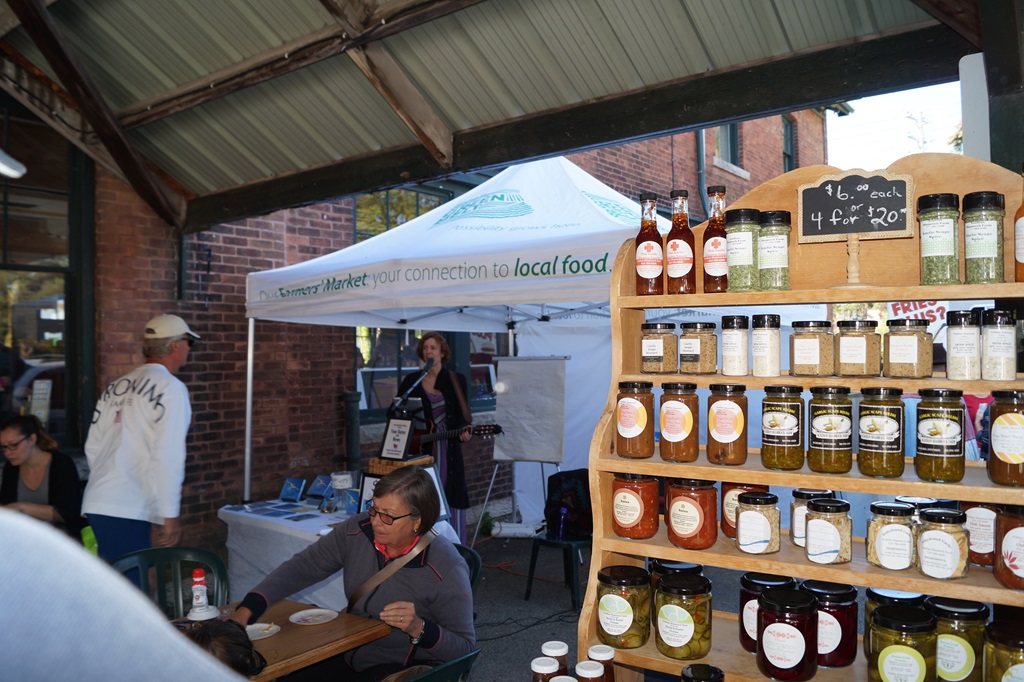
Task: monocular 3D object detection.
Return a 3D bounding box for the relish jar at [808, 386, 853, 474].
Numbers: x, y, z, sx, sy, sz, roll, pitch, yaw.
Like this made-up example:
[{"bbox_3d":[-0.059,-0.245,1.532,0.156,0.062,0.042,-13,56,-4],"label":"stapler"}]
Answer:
[{"bbox_3d":[0.450,0.126,1.085,0.060,0.118,0.060,0,0,20],"label":"relish jar"}]

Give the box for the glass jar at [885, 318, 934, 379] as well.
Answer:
[{"bbox_3d":[0.593,0.012,1.147,0.066,0.086,0.059,0,-1,40],"label":"glass jar"}]

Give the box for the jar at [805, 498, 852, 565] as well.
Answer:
[{"bbox_3d":[0.457,0.275,1.106,0.067,0.083,0.062,0,0,38],"label":"jar"}]

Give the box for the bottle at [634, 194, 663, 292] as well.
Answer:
[{"bbox_3d":[0.236,-0.166,1.314,0.046,0.173,0.046,0,0,12],"label":"bottle"}]

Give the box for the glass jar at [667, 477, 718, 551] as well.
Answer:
[{"bbox_3d":[0.290,0.277,1.234,0.077,0.098,0.077,0,-1,0],"label":"glass jar"}]

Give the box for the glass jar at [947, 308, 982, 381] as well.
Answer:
[{"bbox_3d":[0.649,0.007,1.102,0.042,0.100,0.042,-1,-1,33],"label":"glass jar"}]

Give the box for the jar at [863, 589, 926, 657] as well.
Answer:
[{"bbox_3d":[0.563,0.414,1.128,0.085,0.109,0.085,0,0,30],"label":"jar"}]

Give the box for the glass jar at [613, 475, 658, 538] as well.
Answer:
[{"bbox_3d":[0.204,0.267,1.266,0.076,0.108,0.076,0,0,0],"label":"glass jar"}]

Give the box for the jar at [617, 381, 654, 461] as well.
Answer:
[{"bbox_3d":[0.212,0.134,1.315,0.062,0.126,0.062,0,-1,0],"label":"jar"}]

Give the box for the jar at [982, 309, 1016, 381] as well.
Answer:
[{"bbox_3d":[0.685,0.007,1.080,0.042,0.100,0.042,-1,-1,27],"label":"jar"}]

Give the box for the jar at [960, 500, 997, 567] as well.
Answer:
[{"bbox_3d":[0.692,0.265,1.111,0.077,0.108,0.077,0,-1,0],"label":"jar"}]

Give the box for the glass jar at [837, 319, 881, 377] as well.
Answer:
[{"bbox_3d":[0.535,0.013,1.187,0.066,0.087,0.060,-1,-1,34],"label":"glass jar"}]

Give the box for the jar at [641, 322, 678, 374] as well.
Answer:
[{"bbox_3d":[0.253,0.014,1.316,0.066,0.087,0.062,0,0,31],"label":"jar"}]

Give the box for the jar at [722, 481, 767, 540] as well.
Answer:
[{"bbox_3d":[0.388,0.268,1.272,0.077,0.108,0.077,0,-1,0],"label":"jar"}]

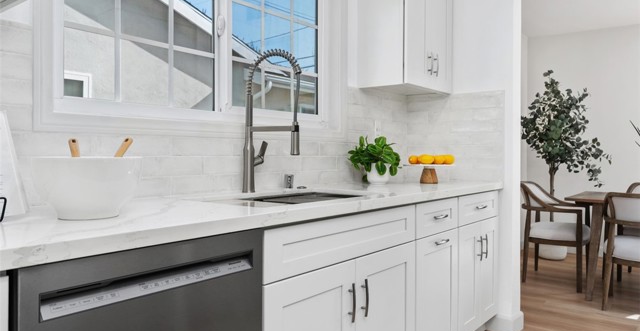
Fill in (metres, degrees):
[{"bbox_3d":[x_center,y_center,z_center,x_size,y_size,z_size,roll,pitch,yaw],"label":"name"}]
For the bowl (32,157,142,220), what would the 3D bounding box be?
[{"bbox_3d":[-0.606,0.055,1.210,0.260,0.158,0.260,0,1,0],"label":"bowl"}]

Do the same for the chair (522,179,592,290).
[{"bbox_3d":[2.047,0.584,4.034,0.570,0.840,0.570,1,1,39],"label":"chair"}]

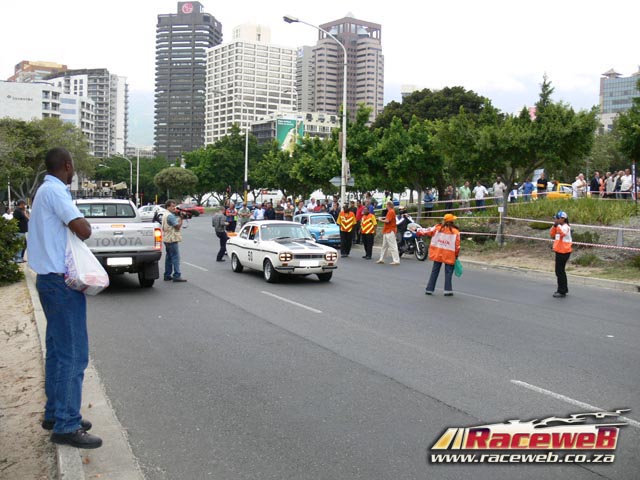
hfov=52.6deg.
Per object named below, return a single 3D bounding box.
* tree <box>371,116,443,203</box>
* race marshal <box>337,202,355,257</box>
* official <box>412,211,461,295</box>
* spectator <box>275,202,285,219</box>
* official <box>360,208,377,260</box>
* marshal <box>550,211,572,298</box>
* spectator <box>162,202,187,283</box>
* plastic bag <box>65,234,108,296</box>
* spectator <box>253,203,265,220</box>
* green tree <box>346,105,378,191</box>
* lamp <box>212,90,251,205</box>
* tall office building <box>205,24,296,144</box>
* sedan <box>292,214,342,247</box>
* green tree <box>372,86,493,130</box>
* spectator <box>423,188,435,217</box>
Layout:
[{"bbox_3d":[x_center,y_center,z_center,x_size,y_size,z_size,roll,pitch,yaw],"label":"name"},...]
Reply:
[{"bbox_3d":[3.810,-2.749,28.153,3.700,5.200,3.700,1,3,0],"label":"tree"},{"bbox_3d":[0.836,-0.306,21.347,0.550,1.760,0.340,0,3,3],"label":"race marshal"},{"bbox_3d":[2.260,0.265,12.500,0.920,1.600,0.420,1,3,8],"label":"official"},{"bbox_3d":[-2.107,-1.099,33.548,0.500,1.740,0.360,1,3,0],"label":"spectator"},{"bbox_3d":[1.554,-0.216,20.600,0.520,1.670,0.340,3,3,37],"label":"official"},{"bbox_3d":[4.646,0.256,12.450,0.420,1.640,0.460,1,3,15],"label":"marshal"},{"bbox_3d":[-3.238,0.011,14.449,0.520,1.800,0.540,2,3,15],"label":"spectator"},{"bbox_3d":[-1.461,0.147,4.050,0.250,0.380,0.200,-2,4,-30],"label":"plastic bag"},{"bbox_3d":[-2.933,-0.880,31.048,0.520,1.740,0.360,1,3,-3],"label":"spectator"},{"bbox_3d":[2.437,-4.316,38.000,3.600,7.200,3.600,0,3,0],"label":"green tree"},{"bbox_3d":[-6.336,-5.775,45.277,2.750,9.400,0.350,0,4,-22],"label":"lamp"},{"bbox_3d":[-39.082,-69.823,360.915,36.000,99.000,36.000,-1,4,-36],"label":"tall office building"},{"bbox_3d":[-0.243,-0.242,24.685,1.500,1.420,3.950,-1,3,-25],"label":"sedan"},{"bbox_3d":[10.009,-7.578,58.339,12.500,12.380,12.000,1,3,0],"label":"green tree"},{"bbox_3d":[5.387,-1.737,32.046,0.520,1.720,0.360,-1,3,-18],"label":"spectator"}]

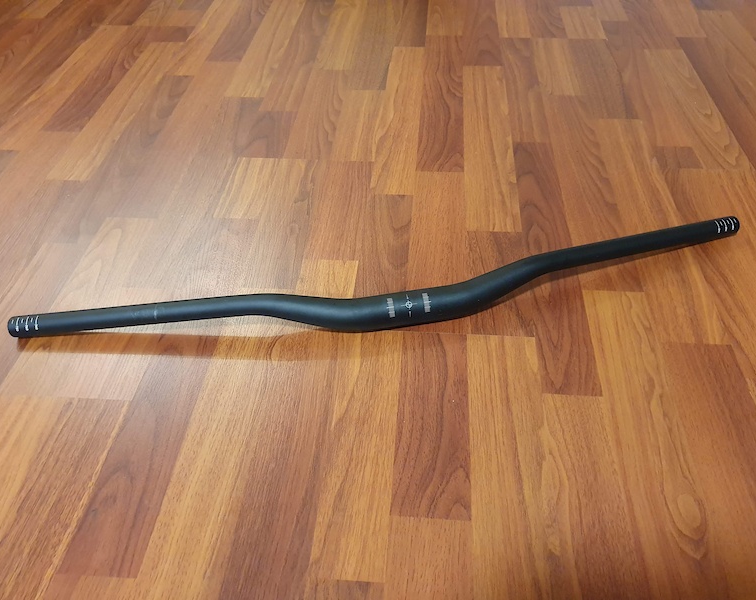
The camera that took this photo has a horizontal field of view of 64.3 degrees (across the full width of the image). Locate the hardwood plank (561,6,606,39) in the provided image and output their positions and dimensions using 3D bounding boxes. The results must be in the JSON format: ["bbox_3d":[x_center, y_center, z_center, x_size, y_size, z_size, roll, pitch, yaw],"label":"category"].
[{"bbox_3d":[0.379,-0.511,1.118,0.067,0.012,0.148,3,47,5],"label":"hardwood plank"}]

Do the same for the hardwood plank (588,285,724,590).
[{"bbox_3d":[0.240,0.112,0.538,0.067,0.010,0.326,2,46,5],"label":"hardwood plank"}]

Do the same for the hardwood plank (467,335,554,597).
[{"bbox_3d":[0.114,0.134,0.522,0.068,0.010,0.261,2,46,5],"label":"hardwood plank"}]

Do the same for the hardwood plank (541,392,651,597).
[{"bbox_3d":[0.173,0.160,0.496,0.060,0.012,0.186,2,46,5],"label":"hardwood plank"}]

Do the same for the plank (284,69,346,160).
[{"bbox_3d":[-0.088,-0.286,0.923,0.062,0.012,0.268,3,47,5],"label":"plank"}]

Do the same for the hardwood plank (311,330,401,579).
[{"bbox_3d":[-0.013,0.124,0.533,0.056,0.012,0.244,3,47,5],"label":"hardwood plank"}]

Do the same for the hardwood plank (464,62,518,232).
[{"bbox_3d":[0.156,-0.231,0.862,0.066,0.012,0.427,3,47,5],"label":"hardwood plank"}]

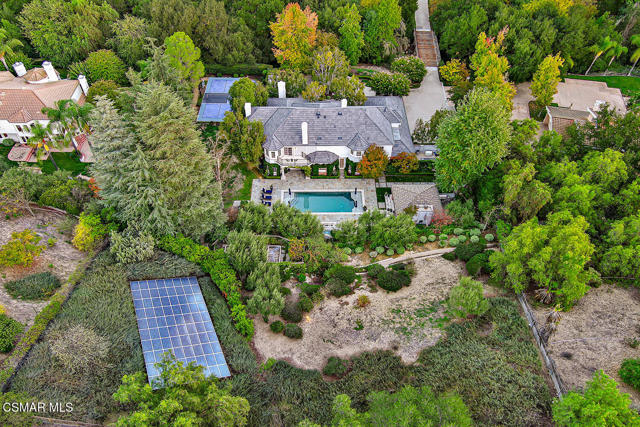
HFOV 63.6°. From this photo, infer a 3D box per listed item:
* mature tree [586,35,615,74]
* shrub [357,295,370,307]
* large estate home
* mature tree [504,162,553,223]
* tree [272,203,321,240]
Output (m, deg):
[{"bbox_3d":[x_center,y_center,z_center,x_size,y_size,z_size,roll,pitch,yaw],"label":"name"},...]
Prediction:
[{"bbox_3d":[59.776,-33.715,109.990,5.000,8.600,5.000,0,46,0],"label":"mature tree"},{"bbox_3d":[6.100,12.012,70.938,1.730,1.320,1.730,1,47,0],"label":"shrub"},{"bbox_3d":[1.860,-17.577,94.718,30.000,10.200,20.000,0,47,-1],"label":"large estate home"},{"bbox_3d":[32.193,-2.560,81.016,7.200,12.000,7.200,0,46,0],"label":"mature tree"},{"bbox_3d":[-3.670,1.385,80.961,7.800,5.600,6.200,0,46,0],"label":"tree"}]

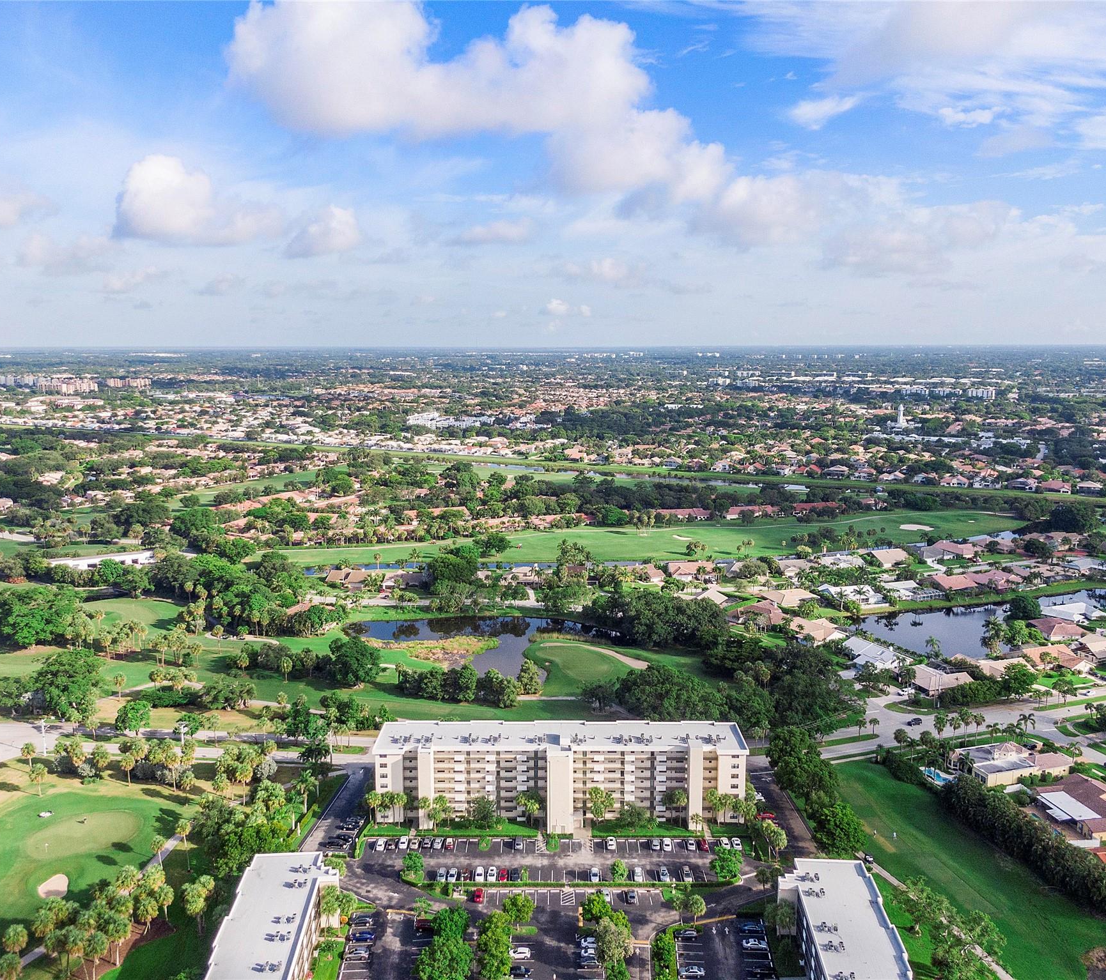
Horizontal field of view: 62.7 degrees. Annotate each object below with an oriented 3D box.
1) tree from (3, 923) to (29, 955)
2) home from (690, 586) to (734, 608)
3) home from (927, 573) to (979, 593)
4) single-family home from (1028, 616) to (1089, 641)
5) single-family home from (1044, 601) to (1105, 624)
[{"bbox_3d":[-103.071,88.530,174.956,4.900,10.000,4.900,0,9,0],"label":"tree"},{"bbox_3d":[70.270,50.390,416.460,17.000,5.200,19.000,6,11,33],"label":"home"},{"bbox_3d":[194.783,45.430,446.363,19.000,5.800,18.000,-3,10,-17],"label":"home"},{"bbox_3d":[209.660,57.210,375.560,18.500,4.500,19.500,-1,9,-4],"label":"single-family home"},{"bbox_3d":[226.616,53.521,396.333,21.000,5.600,20.500,-6,11,-33],"label":"single-family home"}]

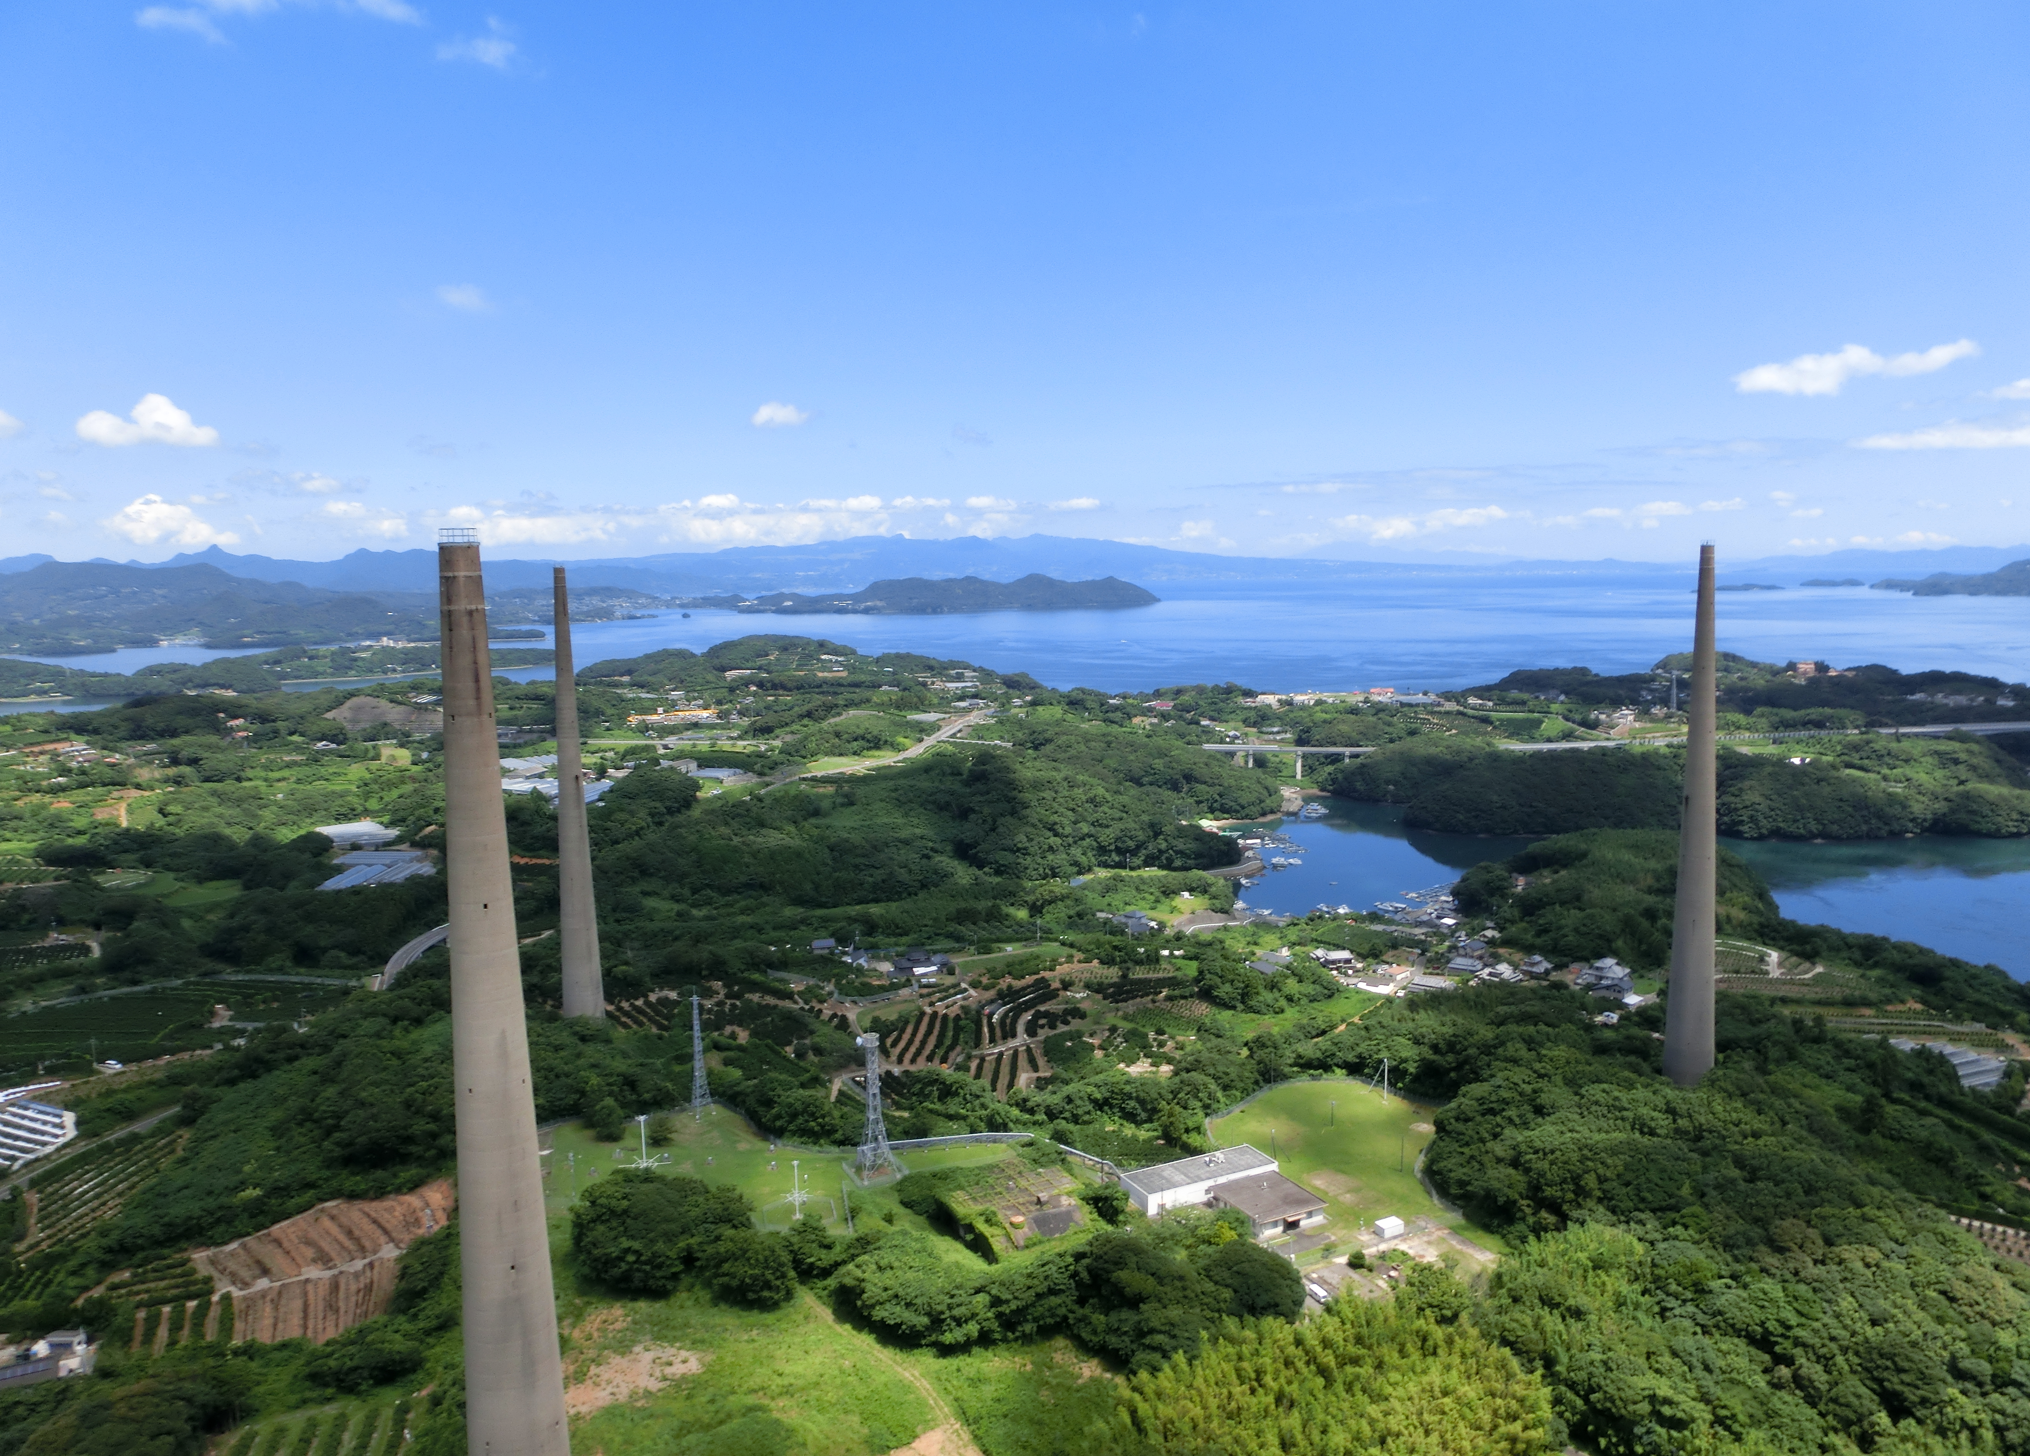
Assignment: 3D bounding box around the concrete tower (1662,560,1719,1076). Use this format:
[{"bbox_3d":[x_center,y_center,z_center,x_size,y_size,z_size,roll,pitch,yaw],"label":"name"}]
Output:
[{"bbox_3d":[163.493,24.238,336.837,12.200,136.300,12.200,-1,7,0],"label":"concrete tower"}]

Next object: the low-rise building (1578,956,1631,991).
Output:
[{"bbox_3d":[228.526,93.746,543.637,14.500,8.800,12.500,3,8,34],"label":"low-rise building"}]

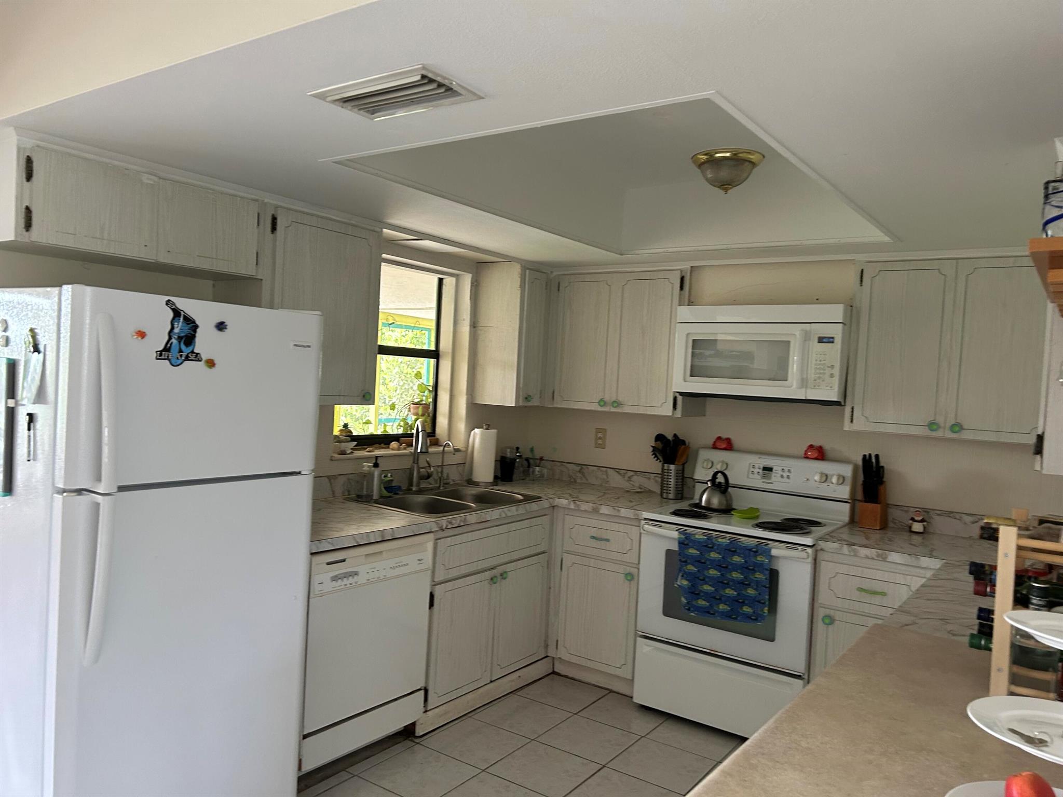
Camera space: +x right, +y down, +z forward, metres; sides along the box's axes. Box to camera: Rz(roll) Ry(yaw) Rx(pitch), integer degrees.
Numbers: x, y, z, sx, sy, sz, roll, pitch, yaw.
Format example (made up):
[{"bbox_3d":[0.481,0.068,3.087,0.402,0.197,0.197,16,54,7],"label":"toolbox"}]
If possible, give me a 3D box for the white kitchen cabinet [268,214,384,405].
[{"bbox_3d":[-0.917,-0.338,3.200,0.320,0.723,0.550,4,2,36],"label":"white kitchen cabinet"}]

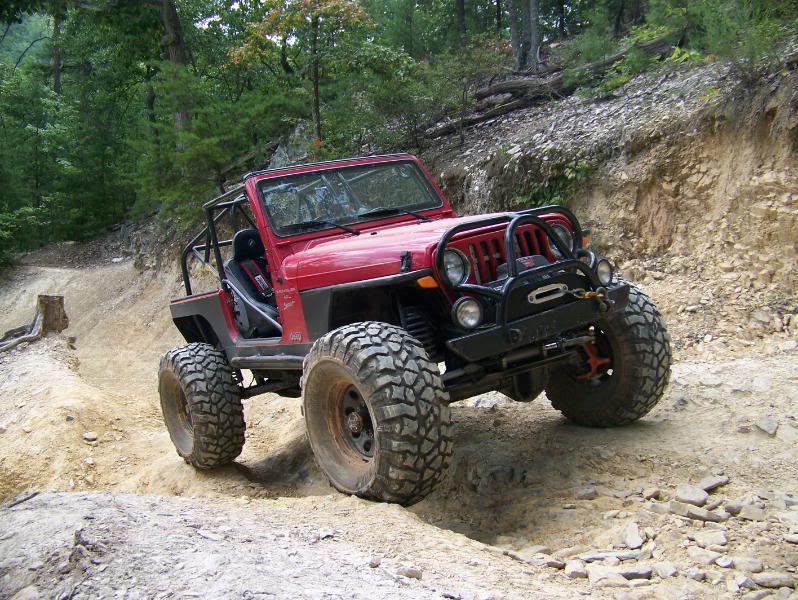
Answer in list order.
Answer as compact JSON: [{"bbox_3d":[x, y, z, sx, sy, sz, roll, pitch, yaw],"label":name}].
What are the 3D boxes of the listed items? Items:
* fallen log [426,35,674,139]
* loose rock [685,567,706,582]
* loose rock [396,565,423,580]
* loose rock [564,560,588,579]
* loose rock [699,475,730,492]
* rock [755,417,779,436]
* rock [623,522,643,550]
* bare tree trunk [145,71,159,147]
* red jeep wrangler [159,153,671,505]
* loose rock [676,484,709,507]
[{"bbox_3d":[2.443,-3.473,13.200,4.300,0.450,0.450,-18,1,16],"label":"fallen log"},{"bbox_3d":[1.050,0.972,2.860,0.073,0.042,0.060,-1,5,6],"label":"loose rock"},{"bbox_3d":[0.038,0.982,2.910,0.090,0.045,0.065,-1,5,6],"label":"loose rock"},{"bbox_3d":[0.640,0.978,2.930,0.080,0.048,0.065,-1,5,6],"label":"loose rock"},{"bbox_3d":[1.488,0.866,3.810,0.140,0.050,0.100,-1,5,6],"label":"loose rock"},{"bbox_3d":[2.098,0.722,4.610,0.120,0.065,0.100,-1,5,6],"label":"rock"},{"bbox_3d":[0.903,0.911,3.110,0.080,0.075,0.085,-1,5,6],"label":"rock"},{"bbox_3d":[-5.210,-4.031,17.000,0.240,1.800,0.240,-2,5,0],"label":"bare tree trunk"},{"bbox_3d":[-0.185,0.046,5.531,2.071,2.010,3.545,-15,4,-35],"label":"red jeep wrangler"},{"bbox_3d":[1.294,0.862,3.560,0.140,0.065,0.110,-1,5,6],"label":"loose rock"}]

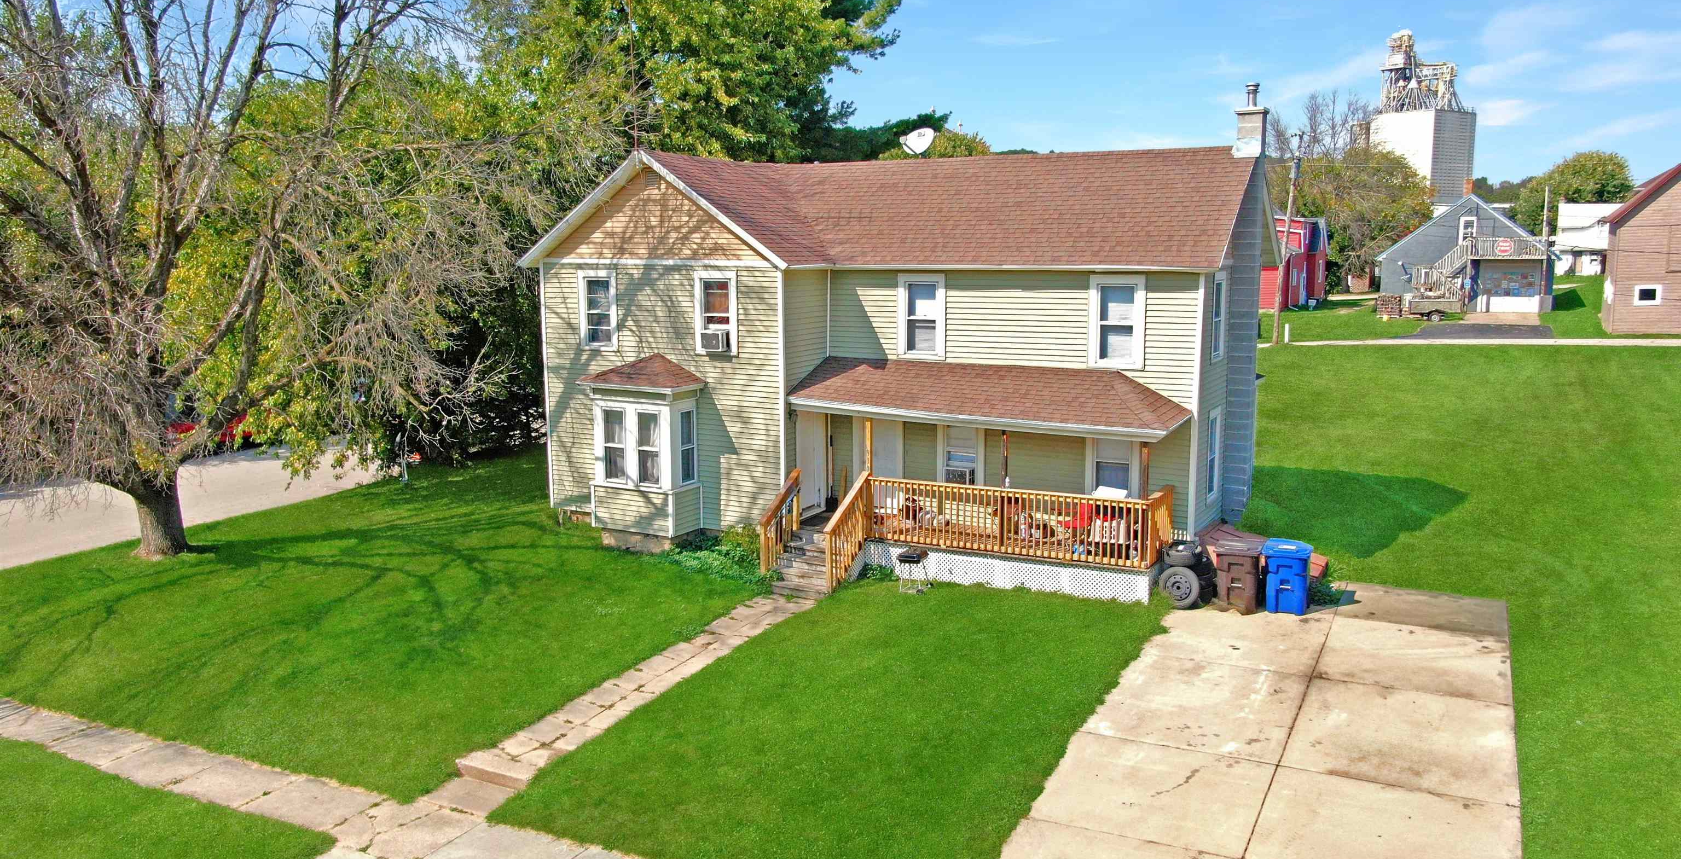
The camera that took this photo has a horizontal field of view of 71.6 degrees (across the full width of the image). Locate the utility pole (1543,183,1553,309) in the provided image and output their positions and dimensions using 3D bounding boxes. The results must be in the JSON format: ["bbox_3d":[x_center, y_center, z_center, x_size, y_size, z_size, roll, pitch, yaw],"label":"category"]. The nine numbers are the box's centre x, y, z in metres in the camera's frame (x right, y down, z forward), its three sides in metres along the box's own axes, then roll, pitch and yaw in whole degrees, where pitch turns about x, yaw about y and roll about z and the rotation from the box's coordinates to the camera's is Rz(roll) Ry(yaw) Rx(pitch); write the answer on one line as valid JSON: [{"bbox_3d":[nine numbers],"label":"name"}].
[{"bbox_3d":[36.661,-9.510,60.500,0.300,6.331,0.300,5,10,28],"label":"utility pole"}]

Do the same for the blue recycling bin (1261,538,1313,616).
[{"bbox_3d":[6.868,2.240,17.891,0.670,1.030,0.760,4,10,24],"label":"blue recycling bin"}]

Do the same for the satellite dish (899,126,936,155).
[{"bbox_3d":[1.550,-5.895,23.888,0.780,0.650,0.550,8,12,43],"label":"satellite dish"}]

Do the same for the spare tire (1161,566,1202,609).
[{"bbox_3d":[5.280,2.421,18.001,0.660,0.660,0.220,4,10,24],"label":"spare tire"}]

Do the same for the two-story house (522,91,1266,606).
[{"bbox_3d":[1.400,-2.297,23.521,13.051,8.451,9.948,5,10,28],"label":"two-story house"}]

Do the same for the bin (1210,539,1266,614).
[{"bbox_3d":[6.149,2.225,18.008,0.670,1.030,0.760,5,10,28],"label":"bin"}]

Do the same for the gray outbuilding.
[{"bbox_3d":[35.811,-10.072,66.266,8.800,6.143,9.800,5,10,28],"label":"gray outbuilding"}]

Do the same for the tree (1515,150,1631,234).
[{"bbox_3d":[78.662,-23.592,125.000,13.000,12.523,13.000,5,10,28],"label":"tree"}]

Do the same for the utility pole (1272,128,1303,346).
[{"bbox_3d":[18.882,-8.019,49.000,0.600,8.841,0.400,8,10,27],"label":"utility pole"}]

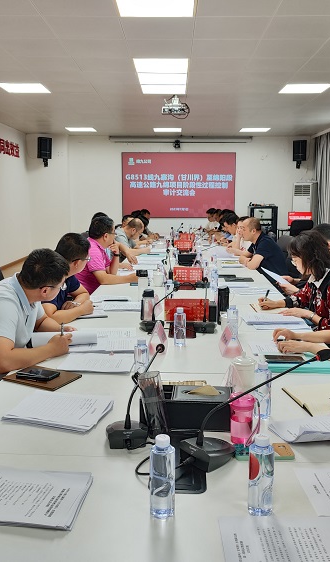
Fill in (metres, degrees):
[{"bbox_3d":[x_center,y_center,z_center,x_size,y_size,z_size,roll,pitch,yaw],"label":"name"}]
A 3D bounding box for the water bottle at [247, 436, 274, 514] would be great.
[{"bbox_3d":[0.212,0.419,1.138,0.057,0.177,0.057,0,8,1],"label":"water bottle"}]

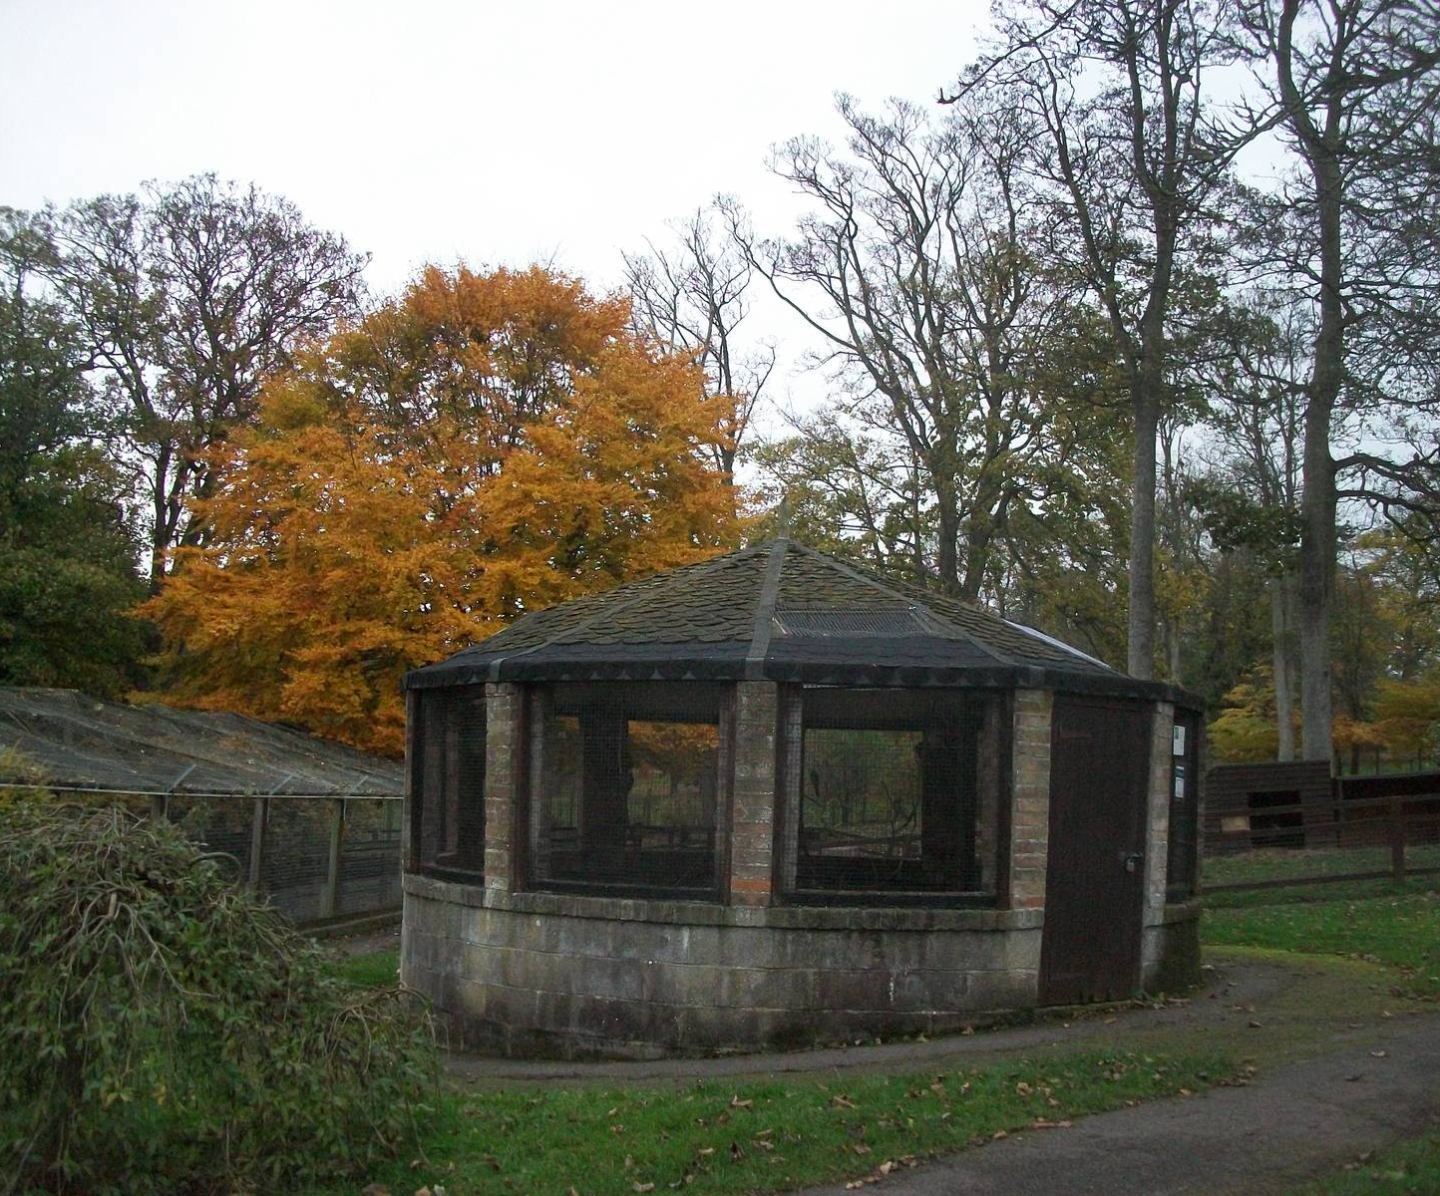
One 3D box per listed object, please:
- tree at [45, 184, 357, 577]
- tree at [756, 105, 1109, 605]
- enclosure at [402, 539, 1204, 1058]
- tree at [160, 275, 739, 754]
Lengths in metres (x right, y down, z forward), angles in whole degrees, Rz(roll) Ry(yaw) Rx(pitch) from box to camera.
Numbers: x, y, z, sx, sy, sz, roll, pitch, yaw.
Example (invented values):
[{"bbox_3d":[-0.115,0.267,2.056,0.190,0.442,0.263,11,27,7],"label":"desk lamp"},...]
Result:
[{"bbox_3d":[-15.382,-3.035,43.683,9.345,19.861,9.345,4,-8,-20],"label":"tree"},{"bbox_3d":[5.164,-3.945,40.846,9.410,21.048,9.410,1,-7,7],"label":"tree"},{"bbox_3d":[0.519,1.167,10.489,5.450,3.194,5.450,7,-9,-37],"label":"enclosure"},{"bbox_3d":[-5.220,-0.768,27.299,11.062,11.159,11.062,3,-7,-11],"label":"tree"}]

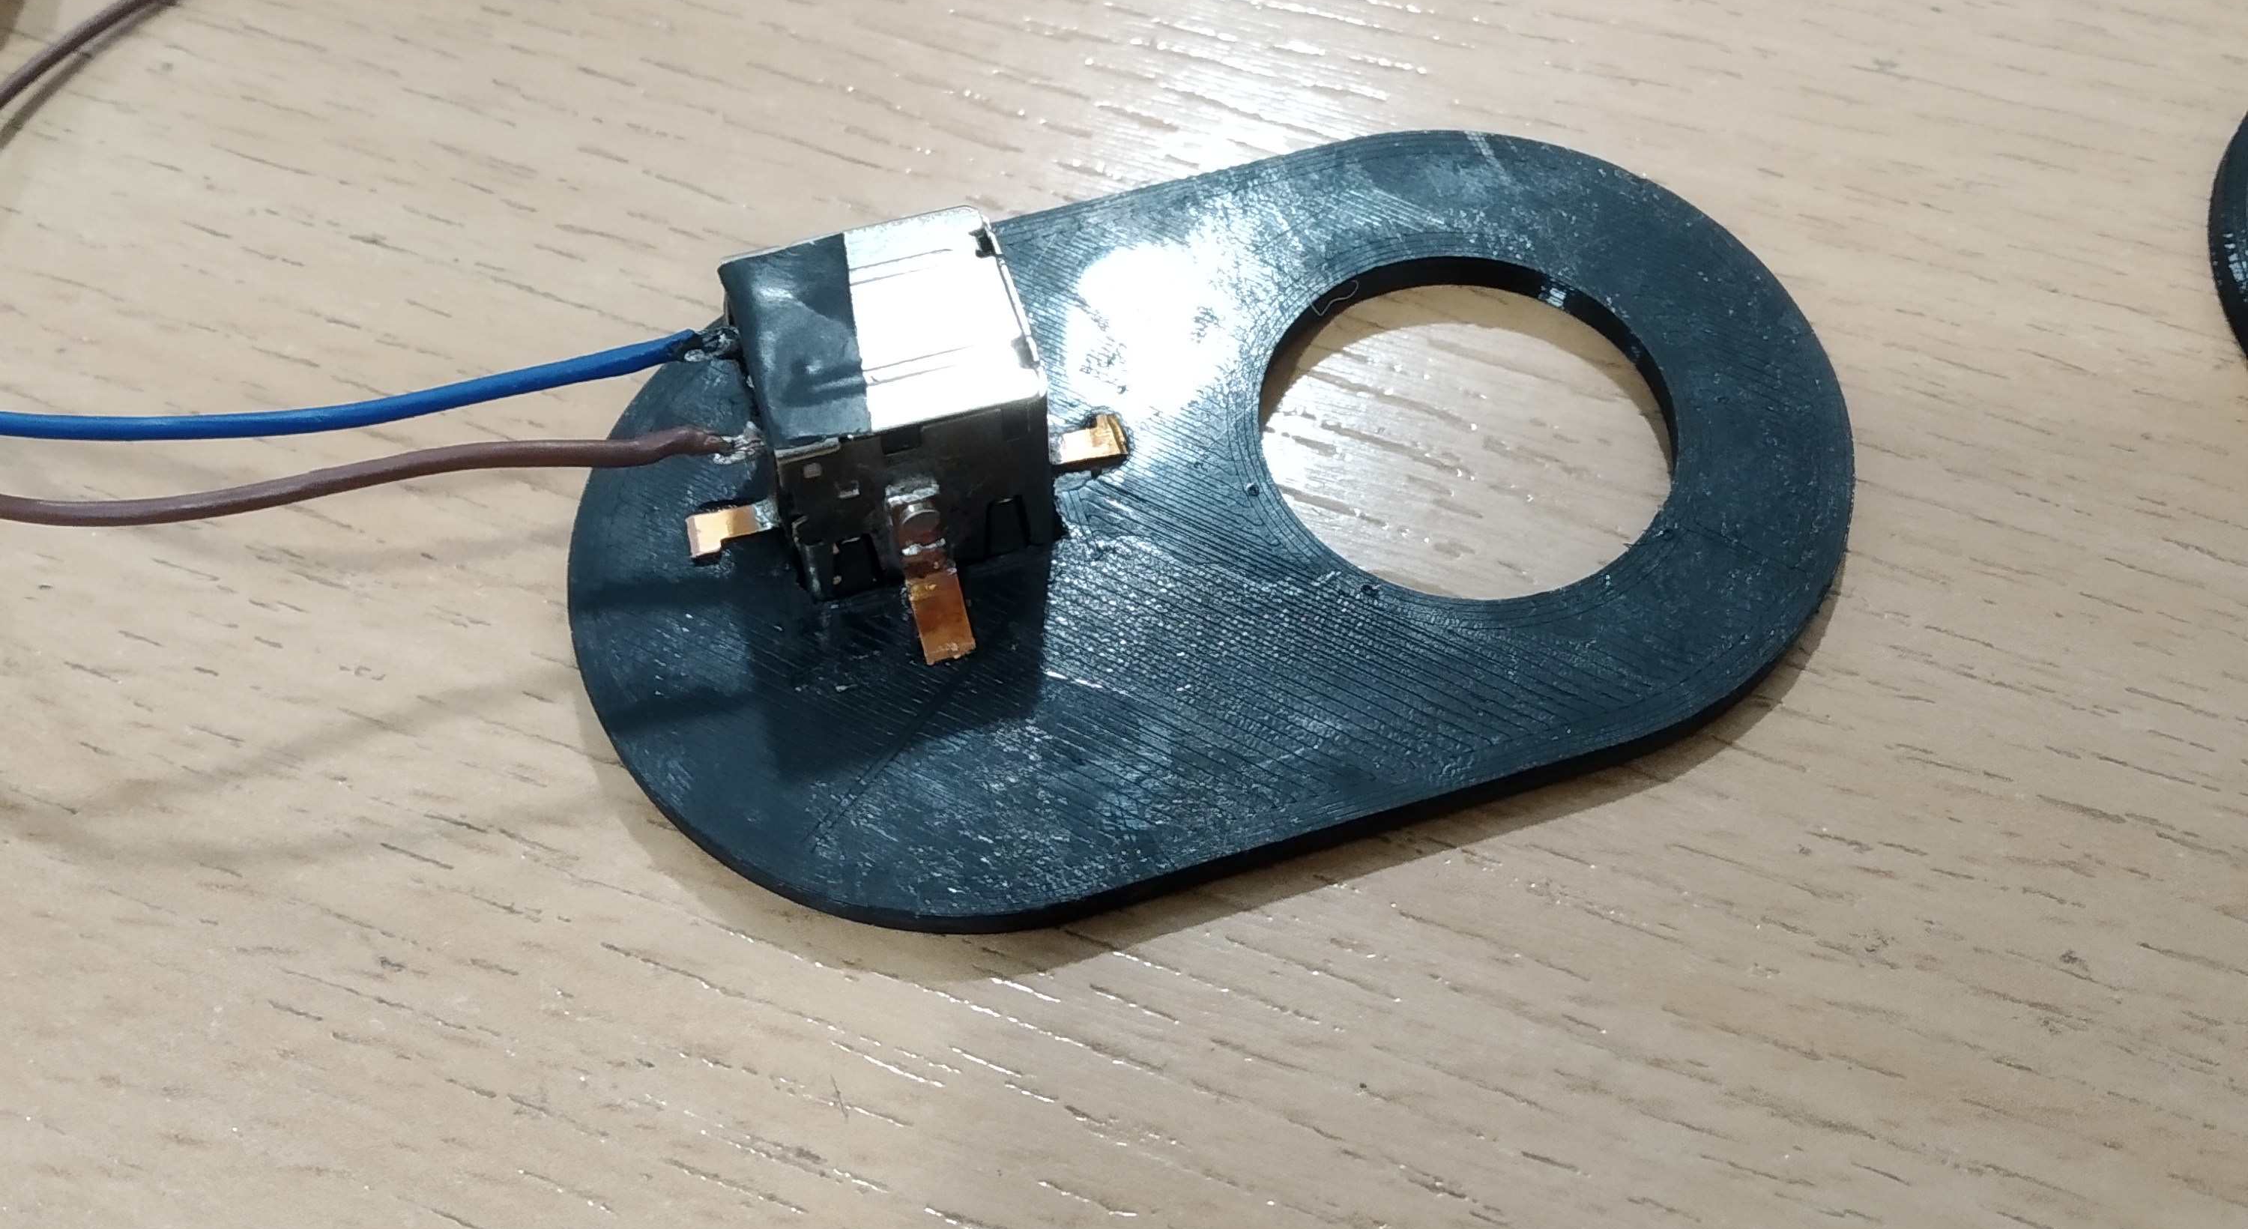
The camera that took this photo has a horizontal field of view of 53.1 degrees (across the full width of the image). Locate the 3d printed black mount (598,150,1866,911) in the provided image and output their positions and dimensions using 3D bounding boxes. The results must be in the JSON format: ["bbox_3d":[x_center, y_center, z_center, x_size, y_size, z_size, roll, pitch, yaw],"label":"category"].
[{"bbox_3d":[0.006,-0.007,0.135,0.078,0.003,0.046,-16,61,-10],"label":"3d printed black mount"}]

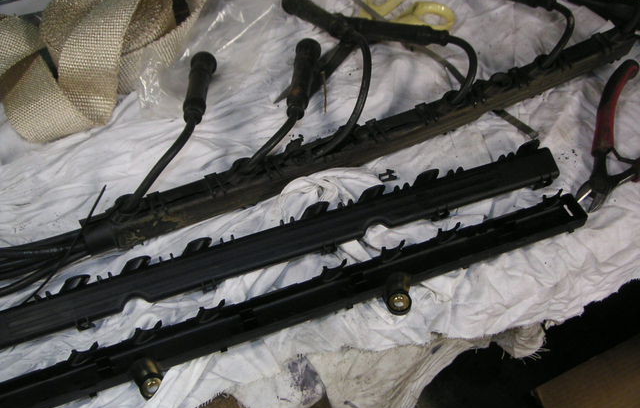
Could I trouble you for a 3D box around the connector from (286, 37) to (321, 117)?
[{"bbox_3d":[-0.014,-0.107,0.605,0.022,0.022,0.096,5,45,4],"label":"connector"}]

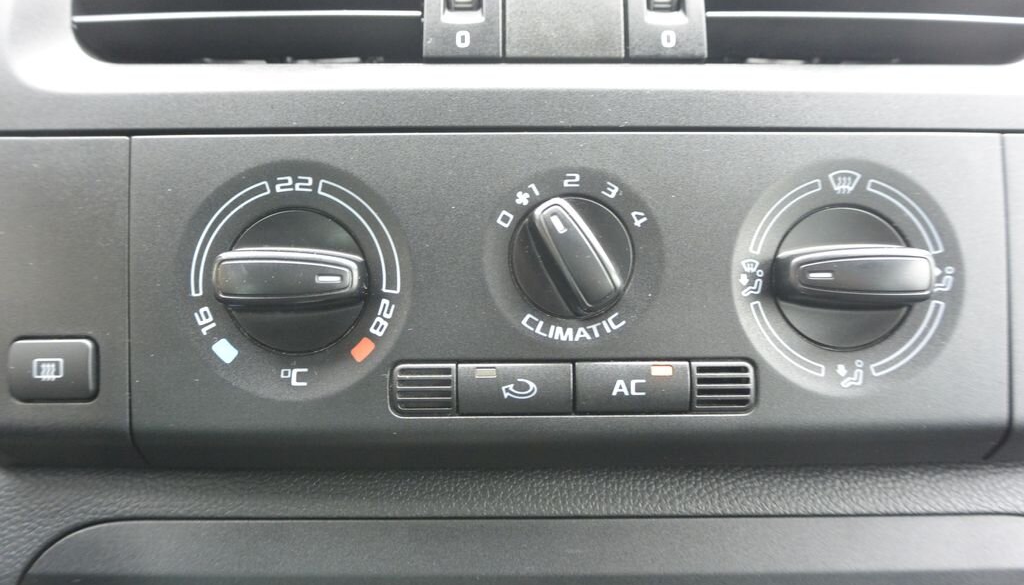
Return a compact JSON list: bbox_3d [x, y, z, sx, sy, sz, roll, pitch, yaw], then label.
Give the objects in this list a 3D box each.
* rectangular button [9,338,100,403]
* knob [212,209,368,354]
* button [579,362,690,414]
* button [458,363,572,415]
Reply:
[{"bbox_3d":[-0.108,0.018,0.188,0.020,0.015,0.006,0,-2,0],"label":"rectangular button"},{"bbox_3d":[-0.051,-0.003,0.184,0.035,0.035,0.014,0,-2,0],"label":"knob"},{"bbox_3d":[0.029,0.023,0.190,0.027,0.012,0.006,0,-2,0],"label":"button"},{"bbox_3d":[0.001,0.023,0.190,0.027,0.012,0.006,0,-2,0],"label":"button"}]

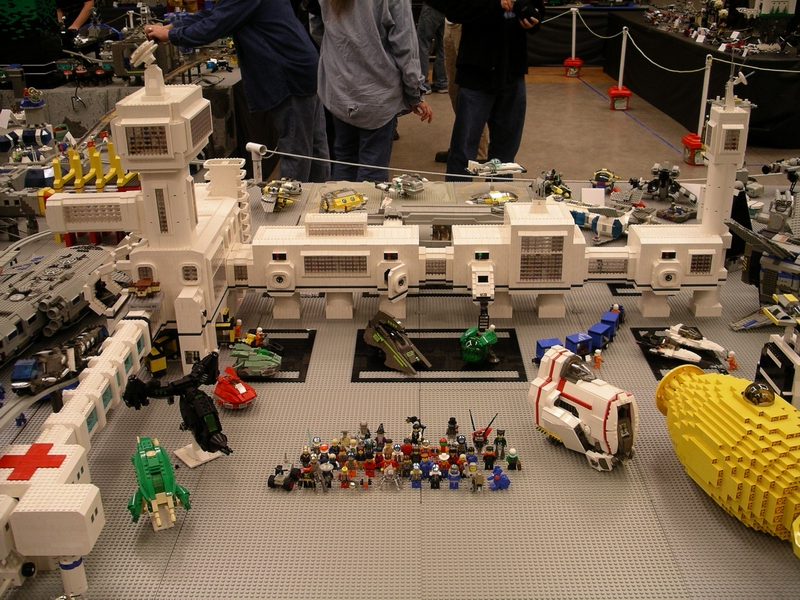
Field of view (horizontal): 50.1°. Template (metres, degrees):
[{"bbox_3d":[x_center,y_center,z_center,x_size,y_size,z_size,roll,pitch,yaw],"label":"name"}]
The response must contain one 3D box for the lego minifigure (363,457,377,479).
[{"bbox_3d":[-0.052,0.287,1.487,0.025,0.042,0.018,0,24,1],"label":"lego minifigure"}]

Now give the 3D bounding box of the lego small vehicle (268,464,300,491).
[{"bbox_3d":[-0.197,0.299,1.448,0.045,0.030,0.053,7,24,17],"label":"lego small vehicle"}]

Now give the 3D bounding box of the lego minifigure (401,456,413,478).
[{"bbox_3d":[0.012,0.287,1.488,0.025,0.042,0.018,0,24,1],"label":"lego minifigure"}]

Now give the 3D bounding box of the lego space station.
[{"bbox_3d":[-0.018,-0.266,1.940,1.664,0.688,0.552,0,23,1],"label":"lego space station"}]

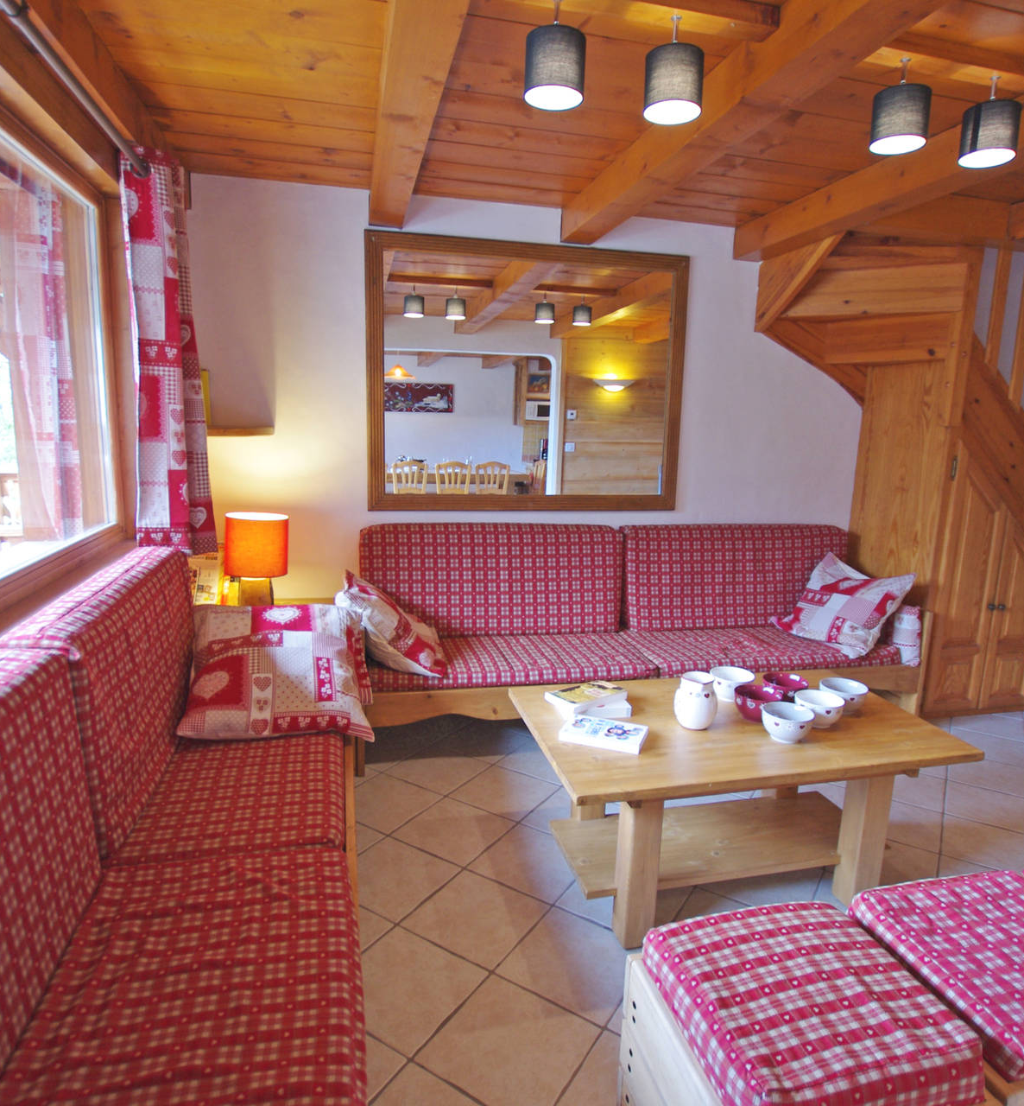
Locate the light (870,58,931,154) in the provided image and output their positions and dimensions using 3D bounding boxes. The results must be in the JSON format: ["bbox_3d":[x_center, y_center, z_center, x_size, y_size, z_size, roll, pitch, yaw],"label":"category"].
[{"bbox_3d":[1.026,-1.184,1.818,0.135,0.205,0.135,-1,10,-13],"label":"light"}]

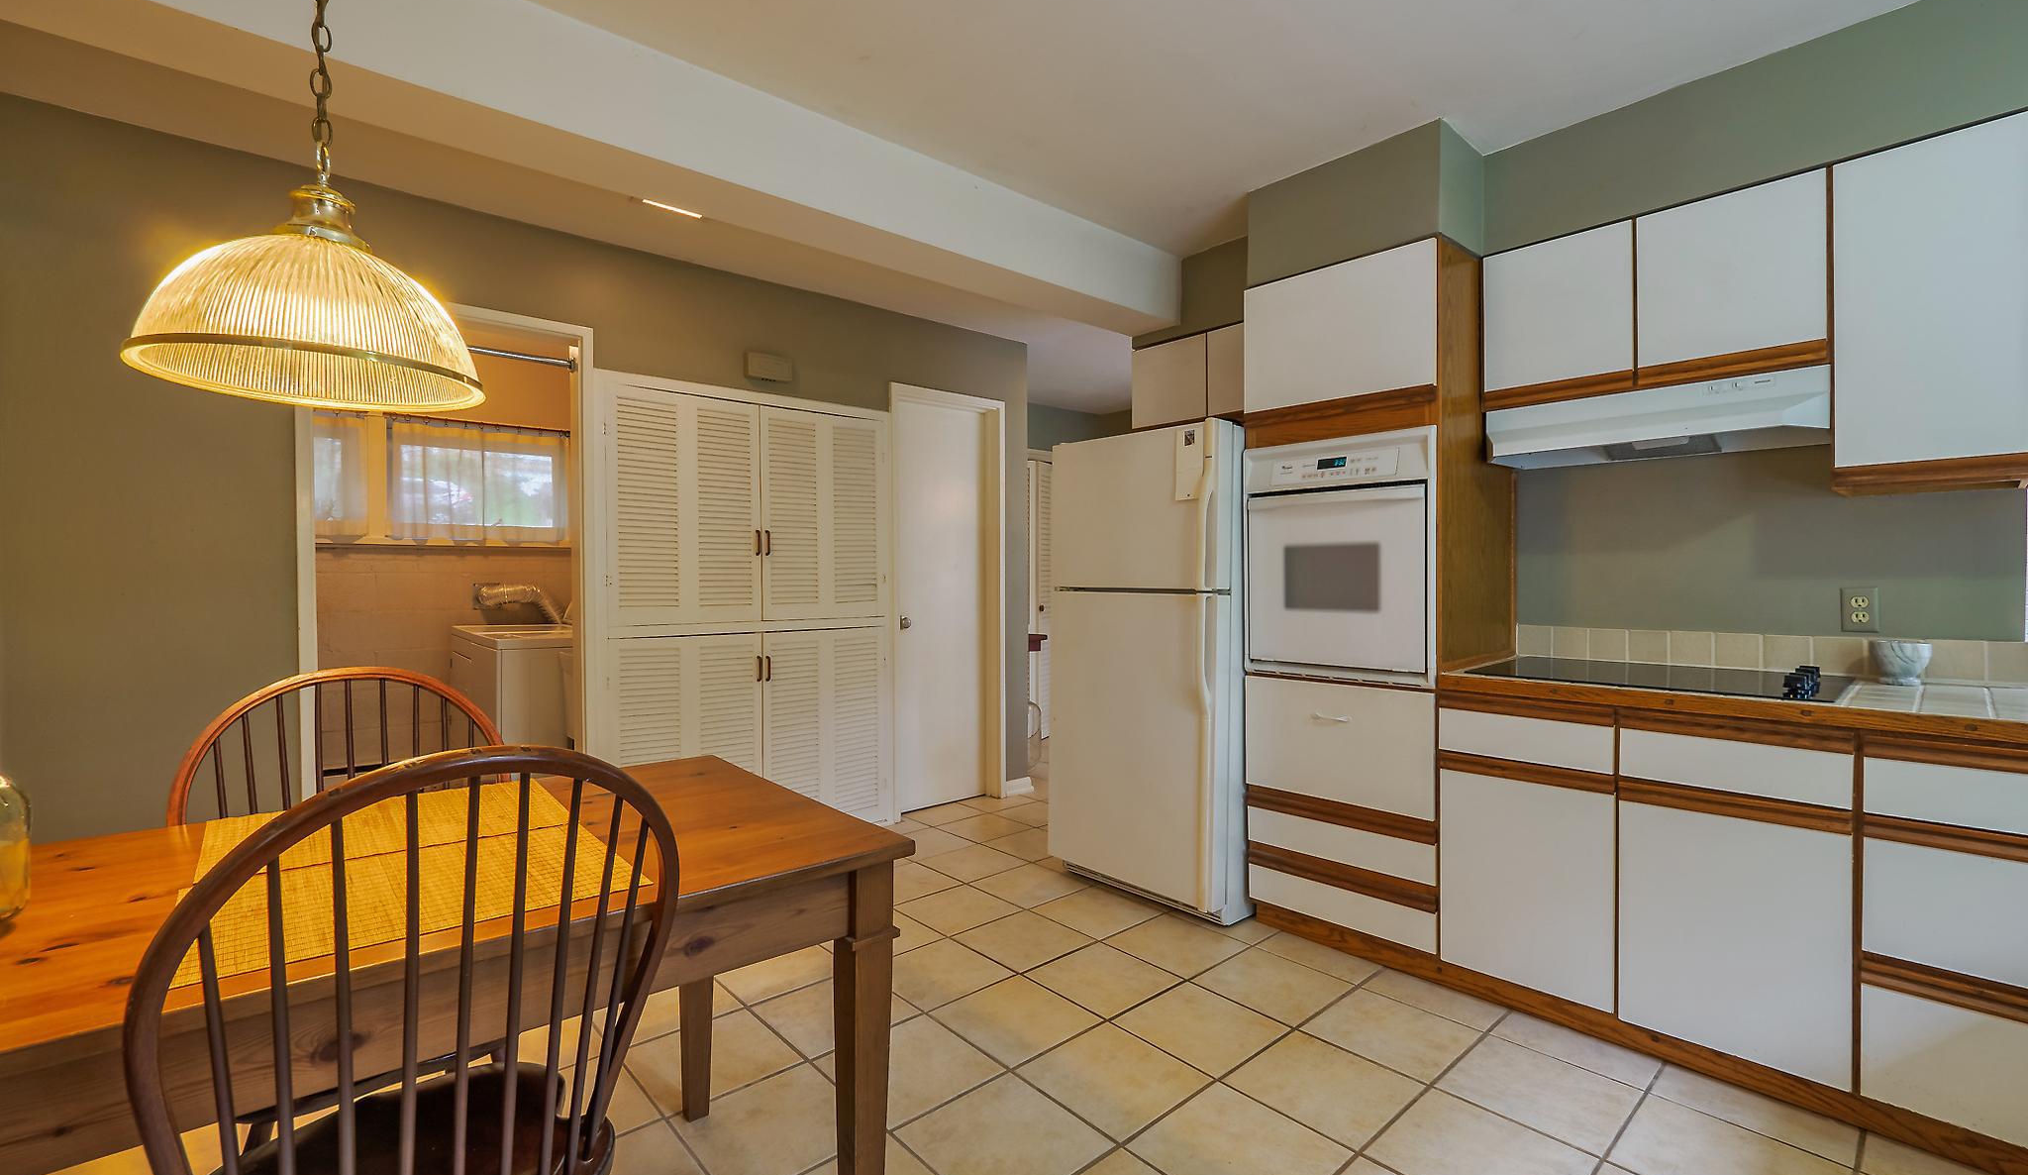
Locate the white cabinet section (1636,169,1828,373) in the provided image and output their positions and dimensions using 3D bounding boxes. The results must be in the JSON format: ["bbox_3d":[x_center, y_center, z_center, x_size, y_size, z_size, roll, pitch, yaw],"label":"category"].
[{"bbox_3d":[1.911,-0.779,2.168,0.350,0.405,0.363,-2,2,-42],"label":"white cabinet section"}]

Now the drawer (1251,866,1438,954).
[{"bbox_3d":[1.204,0.995,2.756,0.520,0.123,0.603,-1,1,-42],"label":"drawer"}]

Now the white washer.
[{"bbox_3d":[-2.288,0.661,4.104,0.710,0.921,0.737,0,0,-42],"label":"white washer"}]

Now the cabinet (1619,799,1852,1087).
[{"bbox_3d":[1.843,0.791,2.067,0.560,0.543,0.402,-1,1,-42],"label":"cabinet"}]

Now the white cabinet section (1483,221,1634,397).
[{"bbox_3d":[1.663,-0.782,2.444,0.350,0.405,0.366,-2,2,-42],"label":"white cabinet section"}]

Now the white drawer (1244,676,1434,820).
[{"bbox_3d":[1.149,0.483,2.693,0.420,0.365,0.608,0,0,-42],"label":"white drawer"}]

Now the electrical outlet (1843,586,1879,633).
[{"bbox_3d":[2.212,0.059,2.140,0.013,0.114,0.068,0,0,-42],"label":"electrical outlet"}]

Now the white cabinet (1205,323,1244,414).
[{"bbox_3d":[1.005,-0.836,3.250,0.338,0.351,0.343,0,0,-42],"label":"white cabinet"}]

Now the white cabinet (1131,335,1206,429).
[{"bbox_3d":[0.763,-0.838,3.520,0.338,0.357,0.373,0,0,-42],"label":"white cabinet"}]

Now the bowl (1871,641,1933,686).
[{"bbox_3d":[2.168,0.183,2.003,0.104,0.104,0.104,0,0,-42],"label":"bowl"}]

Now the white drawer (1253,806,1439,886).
[{"bbox_3d":[1.152,0.790,2.689,0.420,0.116,0.600,0,0,-42],"label":"white drawer"}]

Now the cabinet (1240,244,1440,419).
[{"bbox_3d":[1.212,-0.789,2.754,0.602,0.422,0.620,0,0,-42],"label":"cabinet"}]

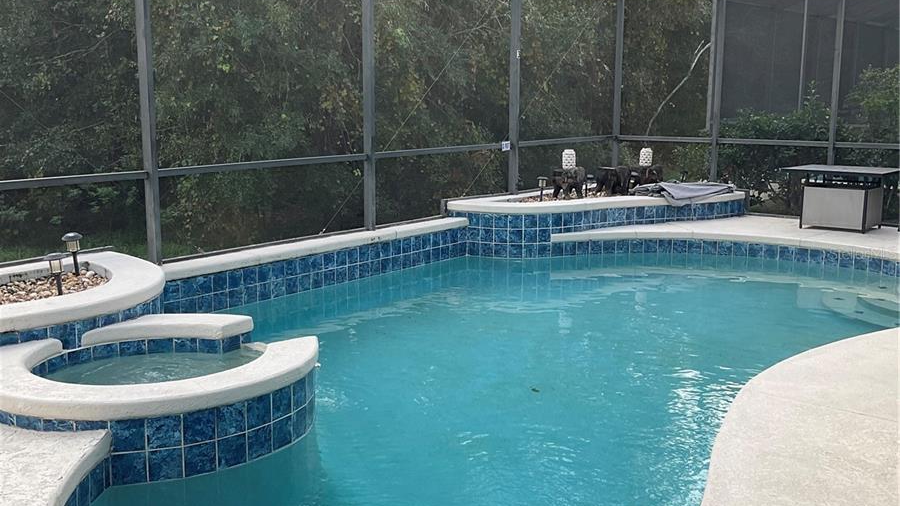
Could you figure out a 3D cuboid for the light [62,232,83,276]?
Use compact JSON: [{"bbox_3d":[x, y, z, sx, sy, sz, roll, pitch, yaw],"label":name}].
[{"bbox_3d":[-2.503,0.007,6.720,0.127,0.285,0.127,-4,10,-20],"label":"light"}]

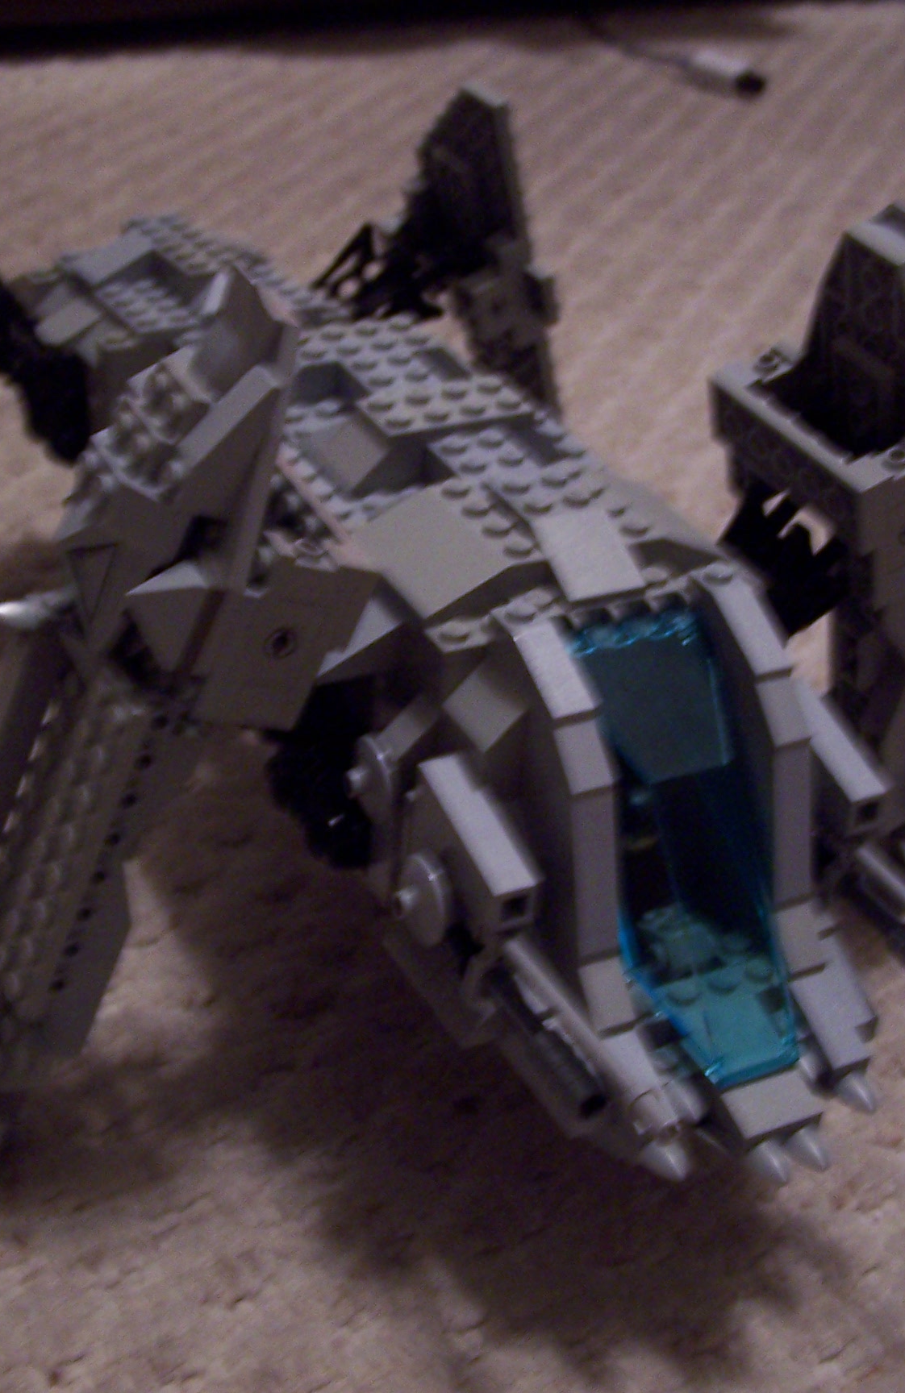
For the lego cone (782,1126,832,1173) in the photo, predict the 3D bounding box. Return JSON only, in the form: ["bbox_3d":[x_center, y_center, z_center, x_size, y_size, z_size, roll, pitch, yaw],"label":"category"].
[{"bbox_3d":[0.060,0.076,0.358,0.008,0.007,0.009,-12,36,-25],"label":"lego cone"}]

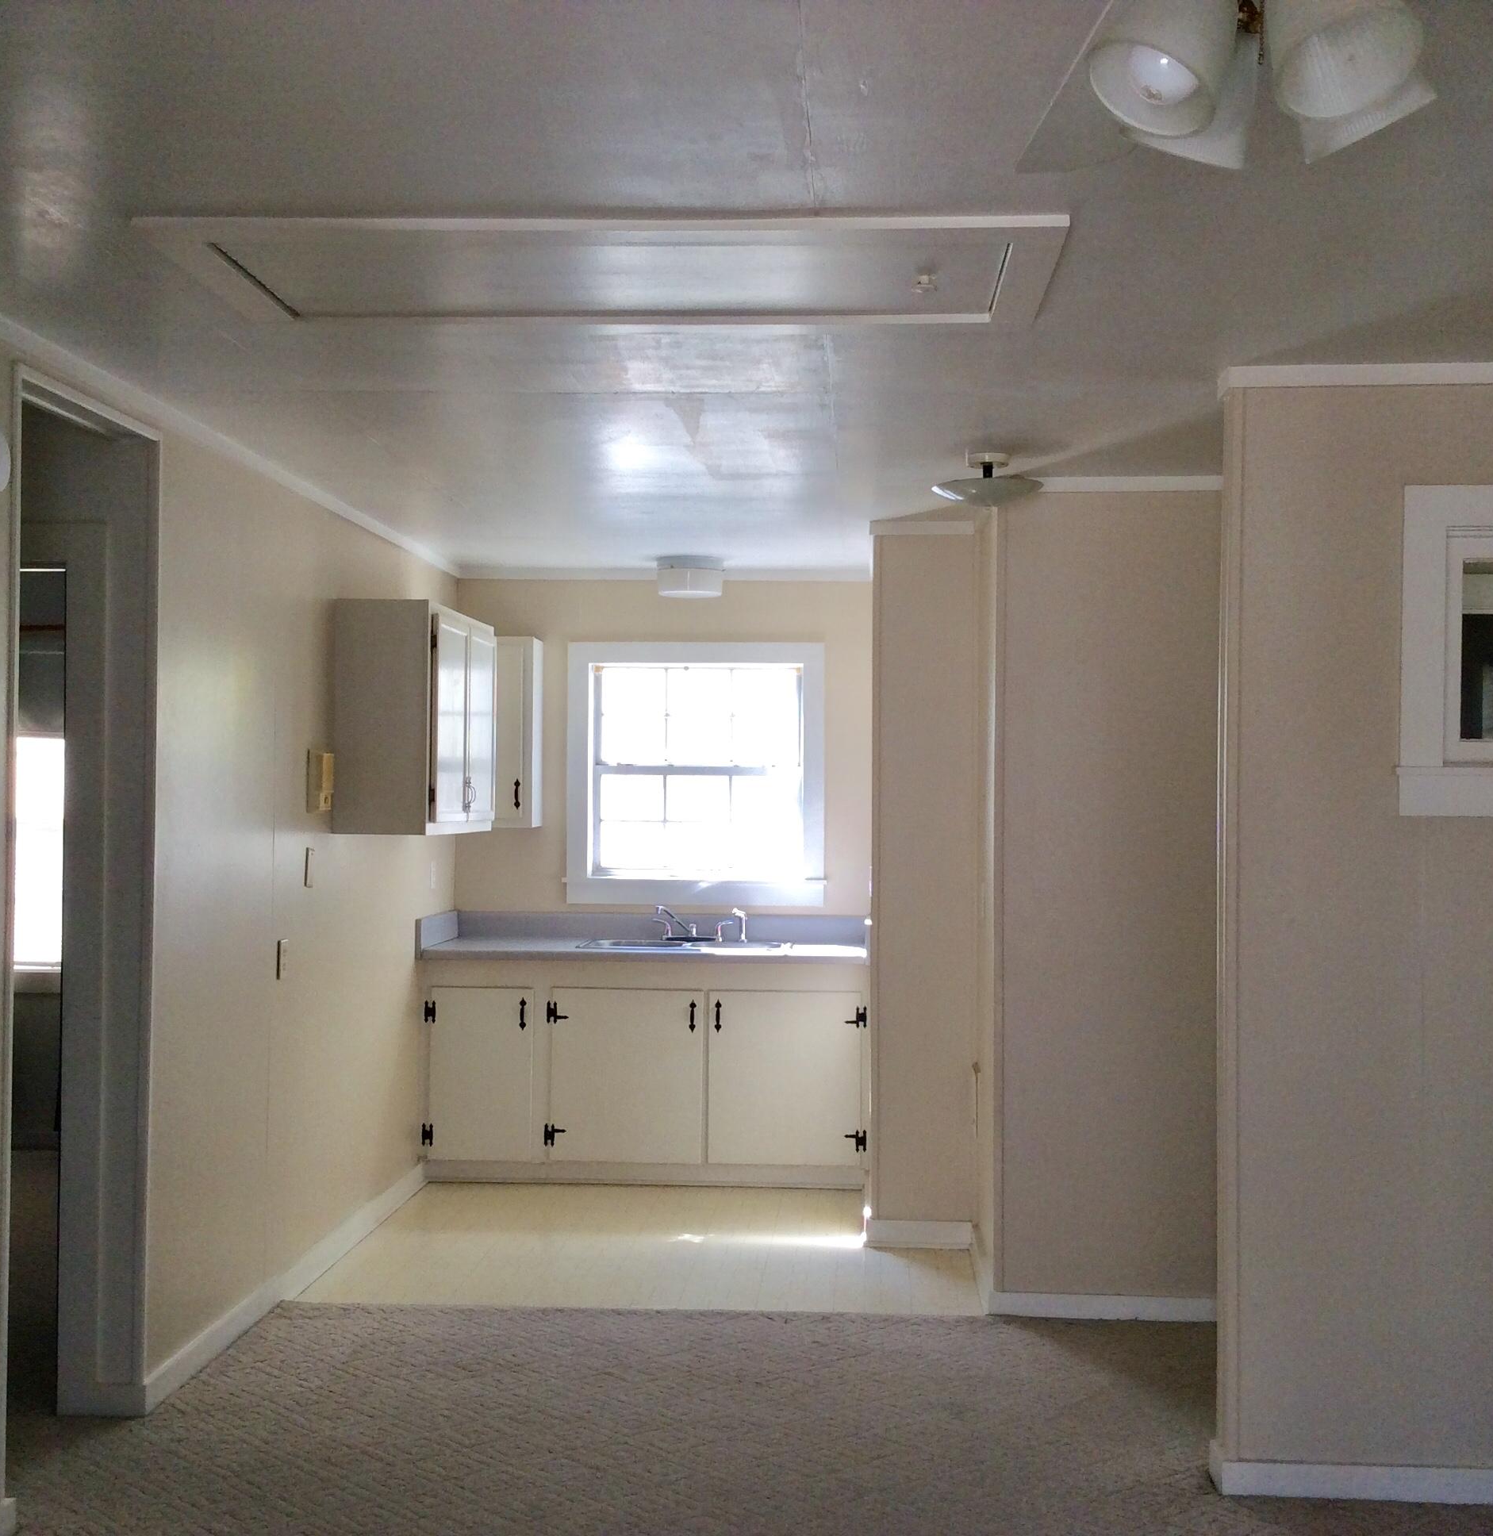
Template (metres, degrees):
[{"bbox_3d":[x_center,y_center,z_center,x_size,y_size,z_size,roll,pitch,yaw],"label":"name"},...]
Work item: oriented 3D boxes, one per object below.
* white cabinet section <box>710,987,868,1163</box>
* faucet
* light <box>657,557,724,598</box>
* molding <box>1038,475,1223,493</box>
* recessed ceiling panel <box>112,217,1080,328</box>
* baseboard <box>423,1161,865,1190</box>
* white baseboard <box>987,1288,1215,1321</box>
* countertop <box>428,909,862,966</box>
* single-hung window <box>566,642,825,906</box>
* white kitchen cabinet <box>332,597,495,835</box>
[{"bbox_3d":[0.168,1.210,7.602,0.611,0.675,0.450,1,-1,4],"label":"white cabinet section"},{"bbox_3d":[-0.288,0.615,7.601,0.210,0.141,0.070,1,-1,-38],"label":"faucet"},{"bbox_3d":[-0.224,-0.763,7.606,0.268,0.139,0.268,1,-1,4],"label":"light"},{"bbox_3d":[1.075,-0.825,5.531,0.693,0.039,0.036,0,-1,4],"label":"molding"},{"bbox_3d":[-0.220,-0.875,3.397,1.518,0.023,0.655,0,-1,4],"label":"recessed ceiling panel"},{"bbox_3d":[-0.393,1.591,7.402,1.702,0.091,0.020,1,-1,4],"label":"baseboard"},{"bbox_3d":[1.055,1.563,5.504,0.693,0.071,0.018,0,-1,4],"label":"white baseboard"},{"bbox_3d":[-0.375,0.664,7.504,1.723,0.151,0.610,0,-1,4],"label":"countertop"},{"bbox_3d":[-0.210,0.022,7.805,1.069,1.074,0.098,0,-1,4],"label":"single-hung window"},{"bbox_3d":[-1.136,-0.156,6.636,0.332,0.761,1.037,1,-1,4],"label":"white kitchen cabinet"}]

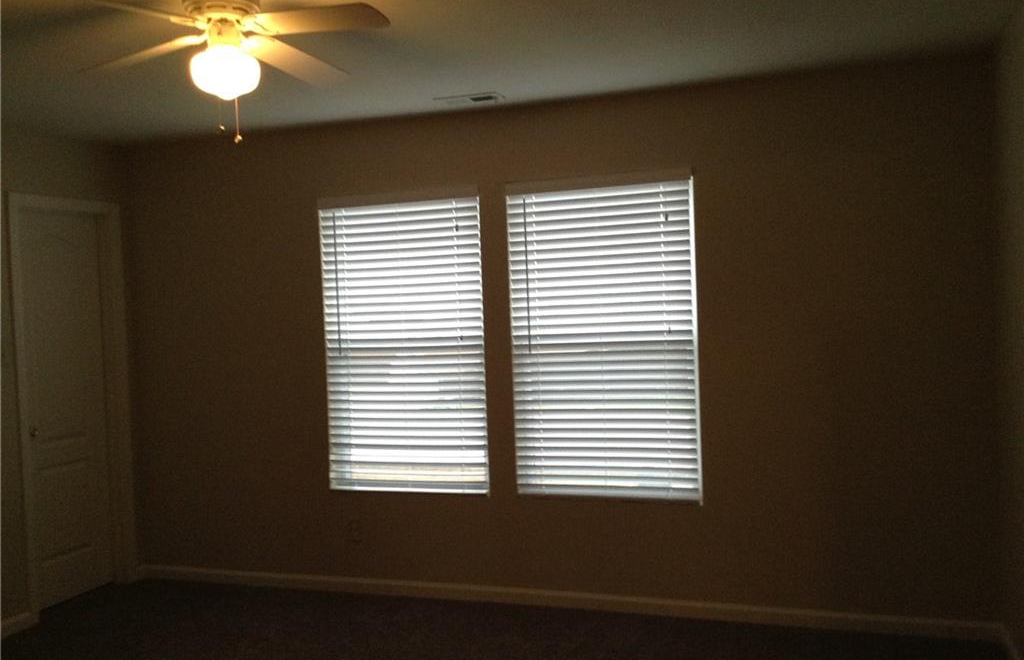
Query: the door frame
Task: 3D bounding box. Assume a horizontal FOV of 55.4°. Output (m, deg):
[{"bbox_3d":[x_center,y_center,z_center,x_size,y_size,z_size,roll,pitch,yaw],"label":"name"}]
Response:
[{"bbox_3d":[-2.325,0.365,5.125,0.125,2.102,0.765,-2,2,19],"label":"door frame"}]

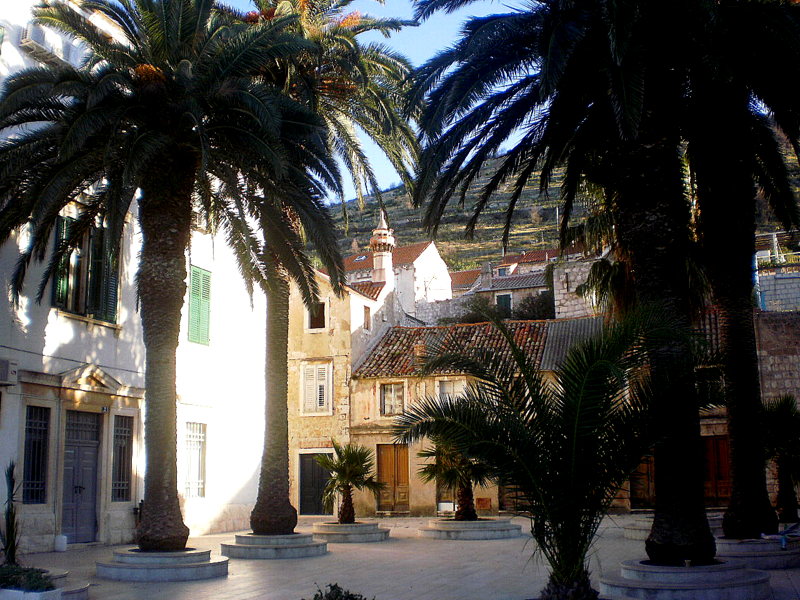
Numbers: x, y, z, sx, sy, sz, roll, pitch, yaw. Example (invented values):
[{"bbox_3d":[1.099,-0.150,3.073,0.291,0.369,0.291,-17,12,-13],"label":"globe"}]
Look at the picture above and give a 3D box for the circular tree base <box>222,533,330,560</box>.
[{"bbox_3d":[-2.422,4.745,17.002,2.027,0.344,2.027,-1,-11,0],"label":"circular tree base"}]

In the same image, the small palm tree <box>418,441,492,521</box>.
[{"bbox_3d":[1.381,4.286,20.737,1.920,1.907,1.920,-1,-11,0],"label":"small palm tree"}]

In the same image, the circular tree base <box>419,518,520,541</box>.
[{"bbox_3d":[1.633,5.355,20.532,2.414,0.333,2.414,-1,-11,0],"label":"circular tree base"}]

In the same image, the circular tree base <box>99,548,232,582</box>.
[{"bbox_3d":[-3.774,4.194,13.997,2.027,0.344,2.027,-1,-11,0],"label":"circular tree base"}]

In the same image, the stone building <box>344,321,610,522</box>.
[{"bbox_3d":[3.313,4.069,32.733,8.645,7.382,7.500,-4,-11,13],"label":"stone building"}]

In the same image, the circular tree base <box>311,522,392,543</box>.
[{"bbox_3d":[-1.237,5.334,20.163,2.027,0.333,2.027,-1,-11,0],"label":"circular tree base"}]

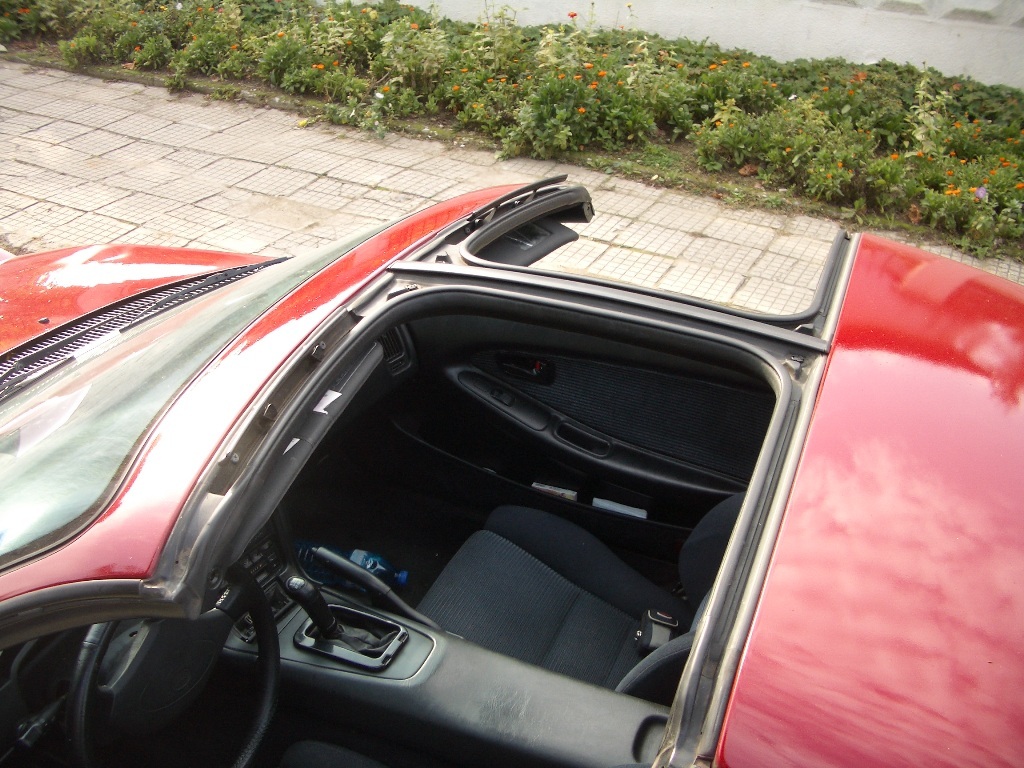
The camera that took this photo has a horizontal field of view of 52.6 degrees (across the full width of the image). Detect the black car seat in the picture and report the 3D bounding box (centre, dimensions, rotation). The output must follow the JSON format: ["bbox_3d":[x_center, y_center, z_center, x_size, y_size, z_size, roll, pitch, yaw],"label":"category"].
[{"bbox_3d":[0.277,0.321,1.785,0.840,0.840,0.520,12,32,16],"label":"black car seat"}]

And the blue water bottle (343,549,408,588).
[{"bbox_3d":[-0.378,0.404,2.311,0.300,0.088,0.088,9,32,12],"label":"blue water bottle"}]

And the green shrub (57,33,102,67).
[{"bbox_3d":[-2.807,-2.171,6.721,0.280,0.190,0.260,-10,33,-19],"label":"green shrub"}]

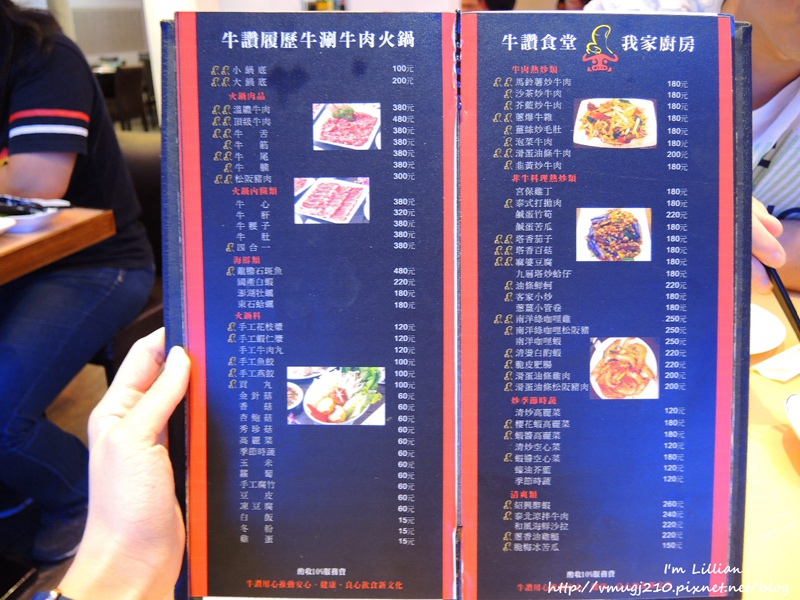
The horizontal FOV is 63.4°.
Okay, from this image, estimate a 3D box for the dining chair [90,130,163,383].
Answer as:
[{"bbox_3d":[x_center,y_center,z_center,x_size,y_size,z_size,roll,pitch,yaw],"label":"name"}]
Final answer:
[{"bbox_3d":[-0.885,-0.013,1.875,0.460,0.900,0.600,3,21,7],"label":"dining chair"}]

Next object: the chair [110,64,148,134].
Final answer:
[{"bbox_3d":[-4.090,-2.936,9.477,0.580,0.910,0.460,8,22,20],"label":"chair"}]

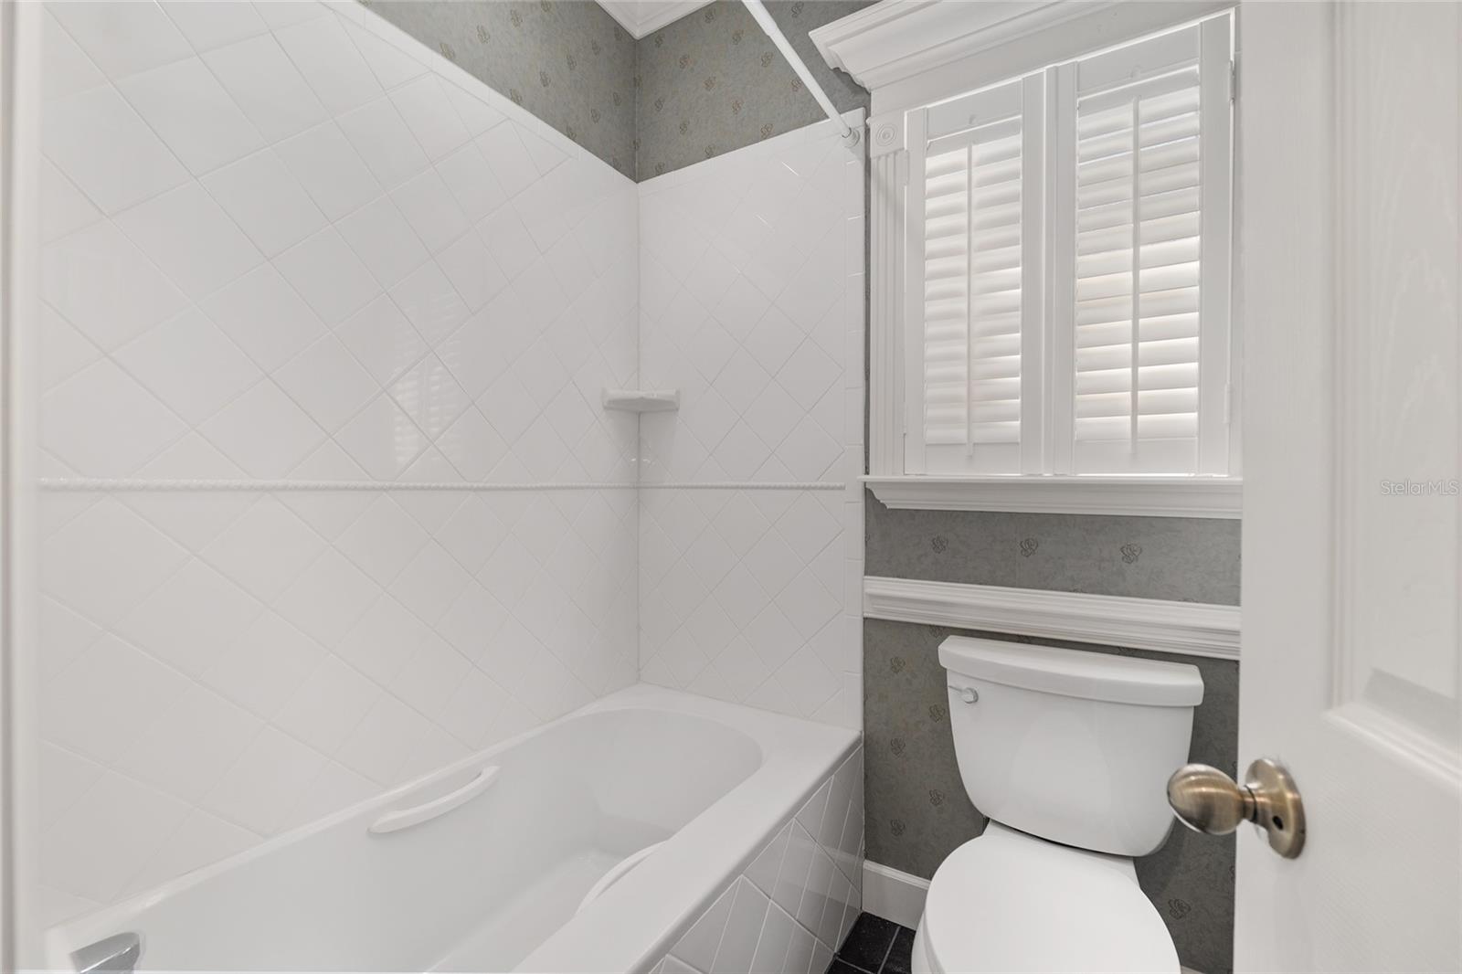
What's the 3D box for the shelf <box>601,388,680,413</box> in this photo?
[{"bbox_3d":[-0.298,-0.274,1.843,0.245,0.058,0.120,0,0,-15],"label":"shelf"}]

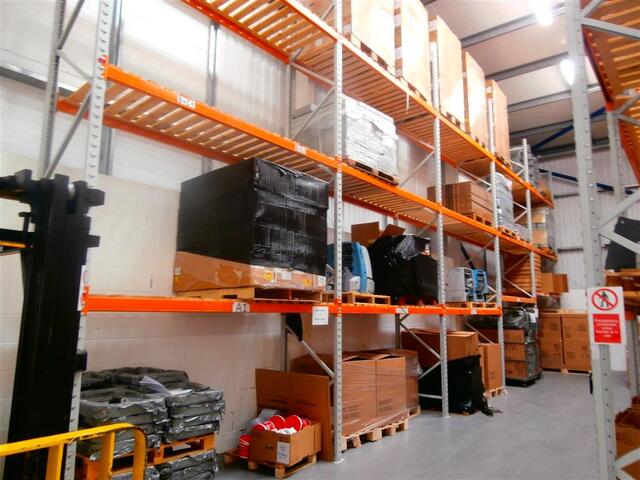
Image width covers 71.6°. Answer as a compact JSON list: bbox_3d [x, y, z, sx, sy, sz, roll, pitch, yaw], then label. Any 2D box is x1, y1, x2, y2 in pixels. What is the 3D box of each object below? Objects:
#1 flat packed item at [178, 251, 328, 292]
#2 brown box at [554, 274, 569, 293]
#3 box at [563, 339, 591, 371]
[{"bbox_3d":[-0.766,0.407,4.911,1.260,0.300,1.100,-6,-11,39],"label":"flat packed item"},{"bbox_3d":[7.290,1.331,13.429,0.360,0.510,0.420,-6,-11,39],"label":"brown box"},{"bbox_3d":[7.119,3.158,12.209,0.640,0.749,0.552,-7,-12,39],"label":"box"}]

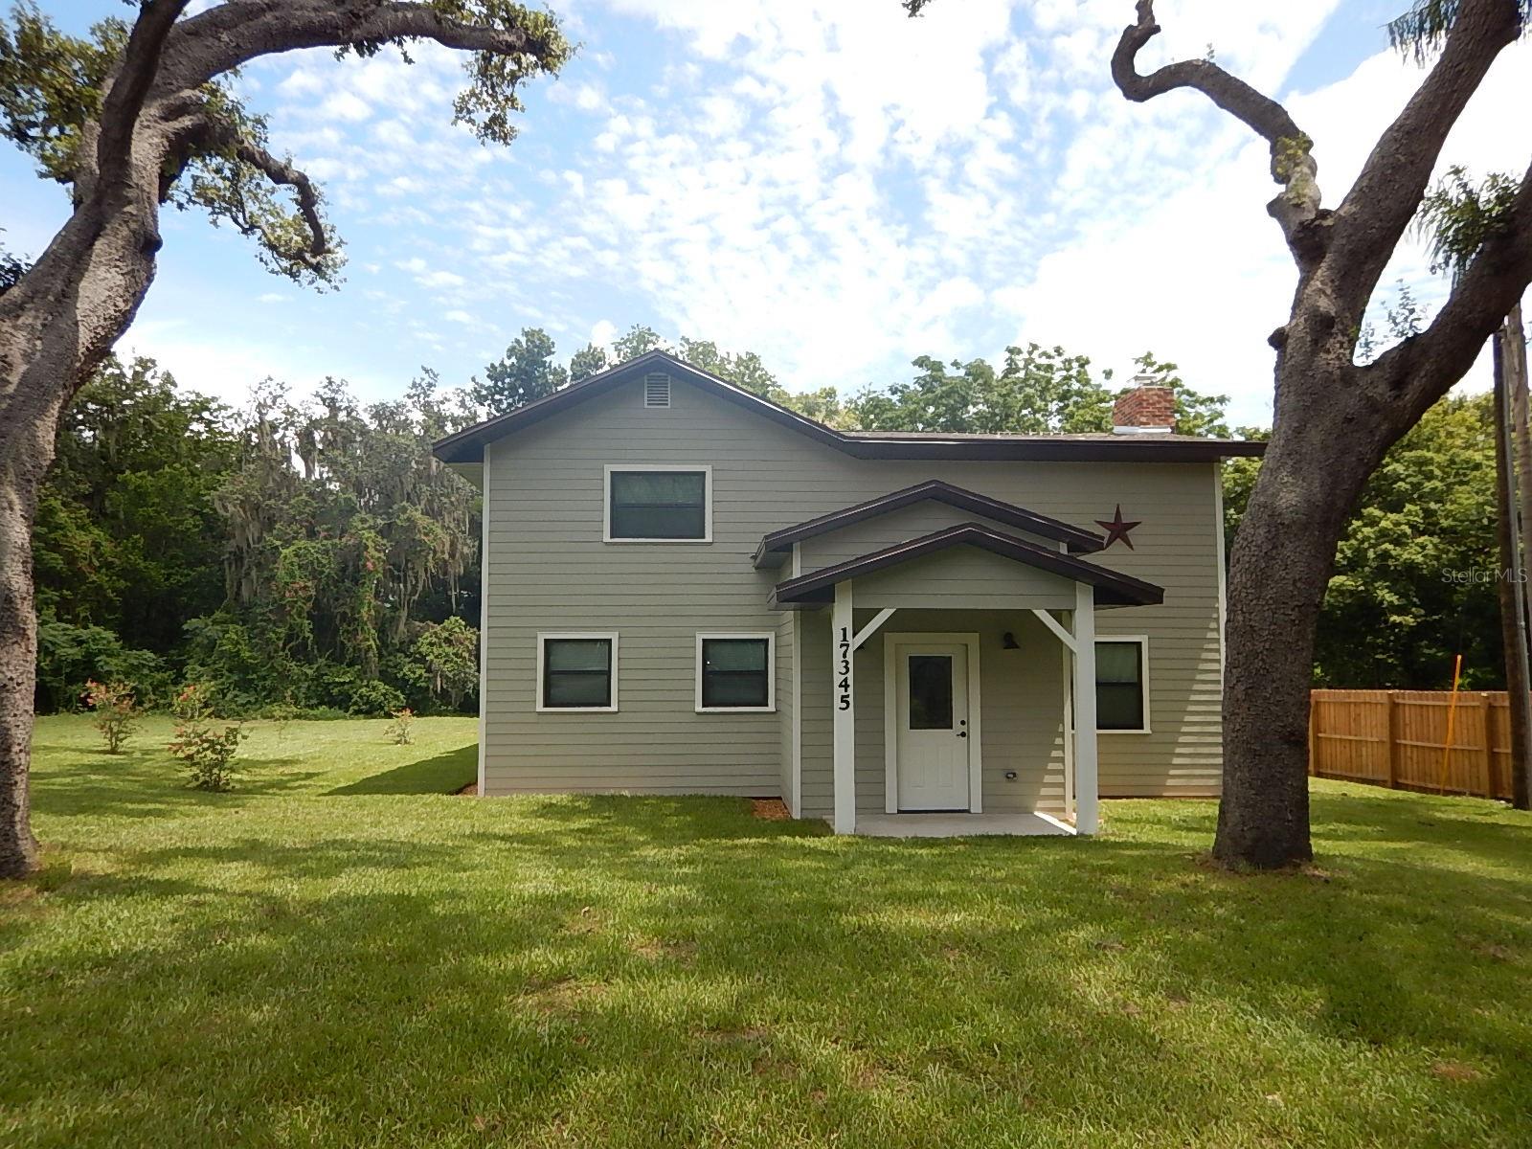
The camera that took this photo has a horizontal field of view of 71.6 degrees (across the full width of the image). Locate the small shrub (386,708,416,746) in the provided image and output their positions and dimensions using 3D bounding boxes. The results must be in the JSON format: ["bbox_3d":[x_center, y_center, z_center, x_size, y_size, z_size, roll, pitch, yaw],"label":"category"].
[{"bbox_3d":[-8.317,3.477,24.200,0.682,0.873,0.661,0,-4,-3],"label":"small shrub"}]

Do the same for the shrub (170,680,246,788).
[{"bbox_3d":[-8.349,2.428,15.900,1.200,1.612,1.164,0,-4,-3],"label":"shrub"}]

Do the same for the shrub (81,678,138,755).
[{"bbox_3d":[-13.757,2.978,22.300,1.206,1.558,1.170,0,-4,-3],"label":"shrub"}]

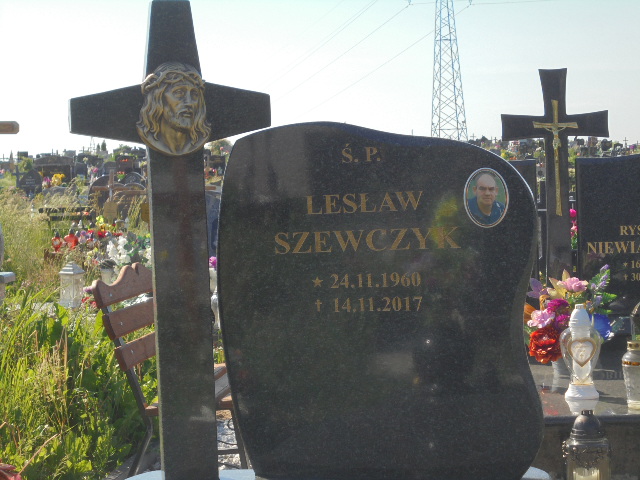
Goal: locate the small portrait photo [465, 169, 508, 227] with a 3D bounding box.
[{"bbox_3d":[0.346,-0.087,2.800,0.092,0.123,0.012,-1,4,10],"label":"small portrait photo"}]

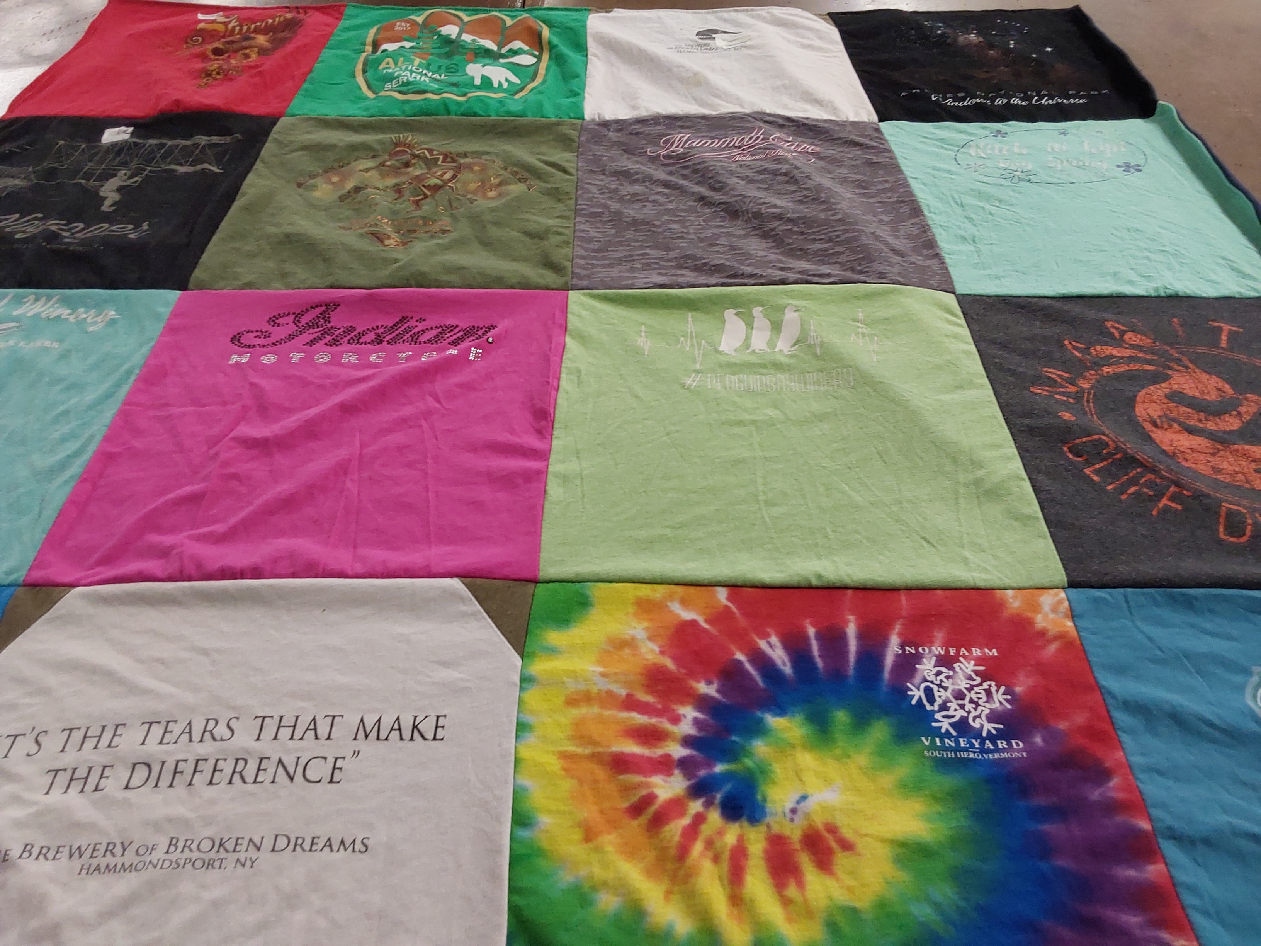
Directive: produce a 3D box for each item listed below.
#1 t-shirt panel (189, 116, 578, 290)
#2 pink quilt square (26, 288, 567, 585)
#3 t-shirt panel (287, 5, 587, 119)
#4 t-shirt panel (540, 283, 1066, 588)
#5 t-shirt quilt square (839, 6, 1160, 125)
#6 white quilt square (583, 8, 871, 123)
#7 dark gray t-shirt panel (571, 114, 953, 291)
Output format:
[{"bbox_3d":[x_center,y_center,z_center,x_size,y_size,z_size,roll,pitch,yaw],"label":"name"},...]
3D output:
[{"bbox_3d":[-0.256,-0.322,1.176,0.389,0.020,0.400,0,43,0],"label":"t-shirt panel"},{"bbox_3d":[-0.256,-0.053,0.892,0.388,0.020,0.387,0,43,0],"label":"pink quilt square"},{"bbox_3d":[-0.257,-0.599,1.468,0.388,0.020,0.407,0,43,0],"label":"t-shirt panel"},{"bbox_3d":[0.130,-0.051,0.894,0.394,0.020,0.391,0,43,0],"label":"t-shirt panel"},{"bbox_3d":[0.515,-0.609,1.475,0.400,0.030,0.411,0,43,0],"label":"t-shirt quilt square"},{"bbox_3d":[0.127,-0.592,1.464,0.380,0.020,0.394,0,43,0],"label":"white quilt square"},{"bbox_3d":[0.133,-0.319,1.177,0.389,0.020,0.399,0,43,0],"label":"dark gray t-shirt panel"}]

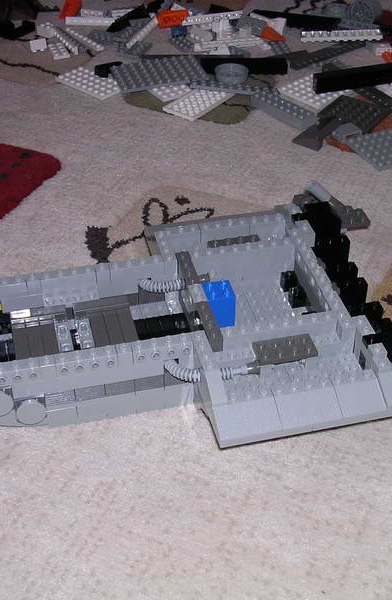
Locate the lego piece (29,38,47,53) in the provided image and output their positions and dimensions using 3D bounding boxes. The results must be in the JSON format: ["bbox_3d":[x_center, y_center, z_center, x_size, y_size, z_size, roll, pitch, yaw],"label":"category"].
[{"bbox_3d":[-0.157,-0.251,0.867,0.016,0.011,0.014,-15,19,-20],"label":"lego piece"}]

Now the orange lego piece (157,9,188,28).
[{"bbox_3d":[-0.025,-0.297,0.925,0.032,0.016,0.011,-11,41,-15],"label":"orange lego piece"}]

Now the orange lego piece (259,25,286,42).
[{"bbox_3d":[0.079,-0.273,0.901,0.026,0.010,0.015,17,42,19],"label":"orange lego piece"}]

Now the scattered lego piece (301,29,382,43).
[{"bbox_3d":[0.143,-0.260,0.864,0.080,0.005,0.016,-2,41,-5],"label":"scattered lego piece"}]

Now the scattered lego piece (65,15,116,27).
[{"bbox_3d":[-0.108,-0.292,0.925,0.058,0.009,0.009,2,39,1],"label":"scattered lego piece"}]

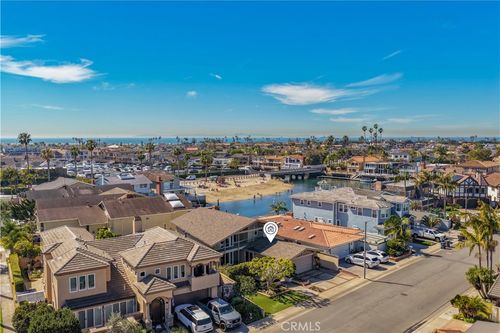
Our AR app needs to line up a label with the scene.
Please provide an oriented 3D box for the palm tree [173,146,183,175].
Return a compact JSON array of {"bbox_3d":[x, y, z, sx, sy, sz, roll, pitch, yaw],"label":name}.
[{"bbox_3d":[-32.148,-1.889,172.357,4.000,13.500,4.000,0,4,0],"label":"palm tree"}]

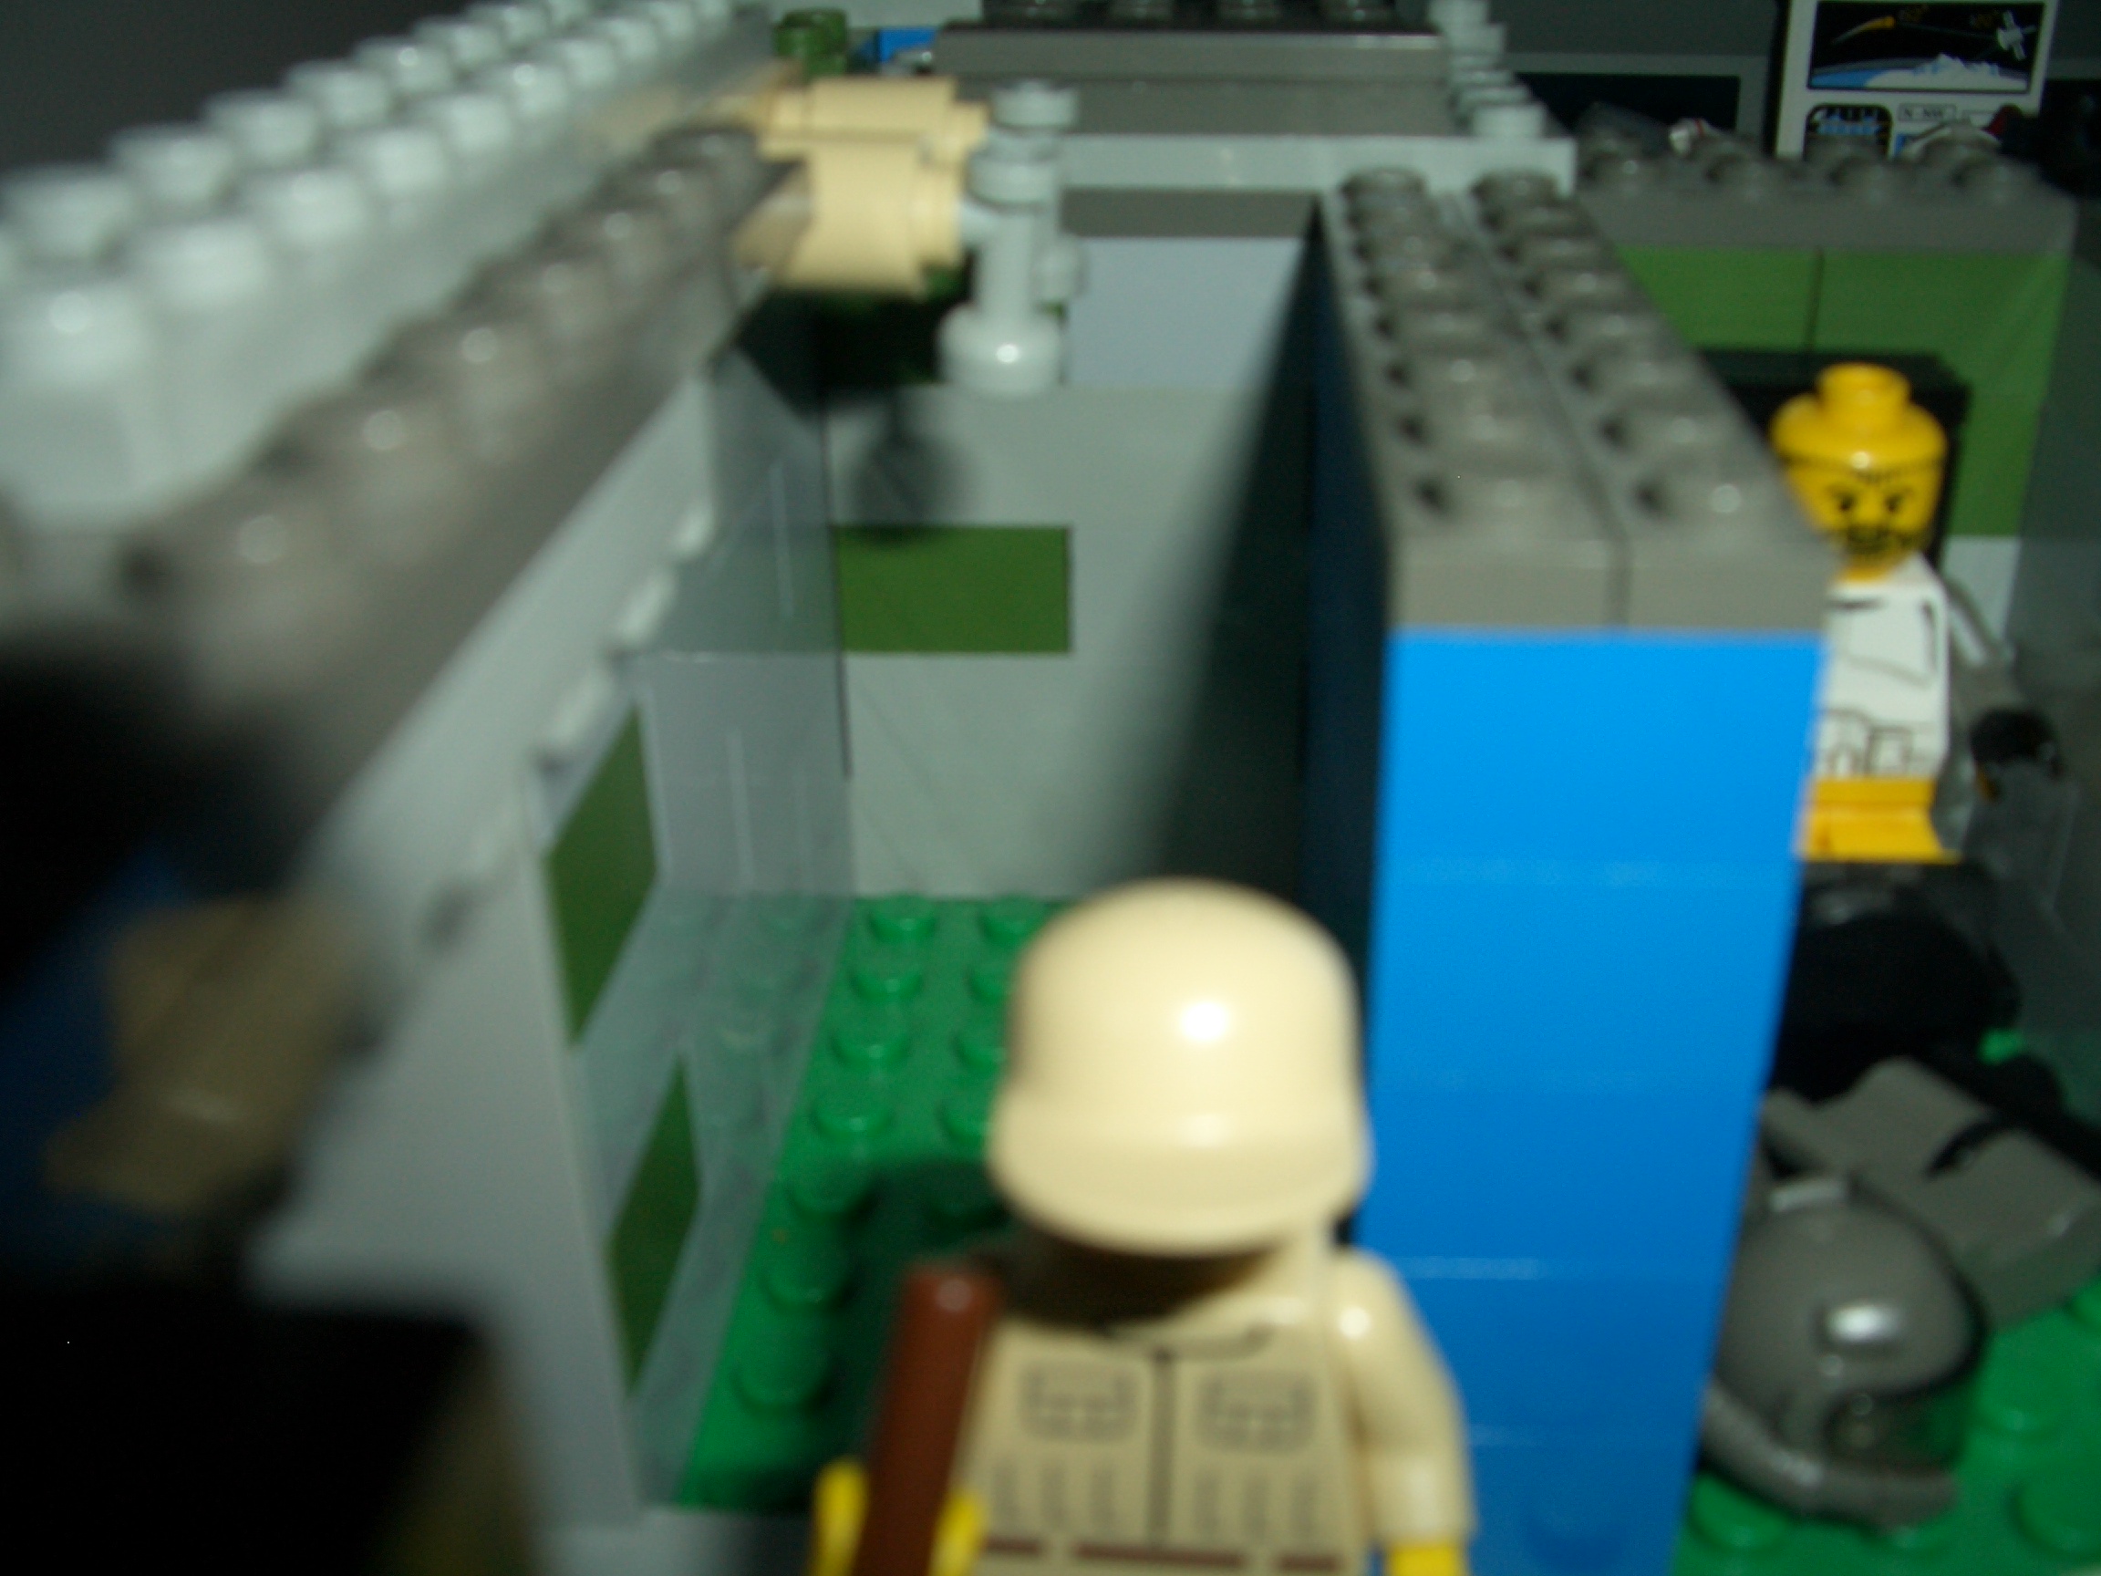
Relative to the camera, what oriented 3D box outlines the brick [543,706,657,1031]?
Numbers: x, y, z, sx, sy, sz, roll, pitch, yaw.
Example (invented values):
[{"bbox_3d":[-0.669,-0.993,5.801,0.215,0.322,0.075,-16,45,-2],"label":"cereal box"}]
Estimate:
[{"bbox_3d":[-0.023,0.003,0.092,0.008,0.010,0.016,1,26,4],"label":"brick"}]

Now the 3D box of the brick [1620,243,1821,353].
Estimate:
[{"bbox_3d":[0.040,-0.031,0.138,0.016,0.010,0.008,1,26,4],"label":"brick"}]

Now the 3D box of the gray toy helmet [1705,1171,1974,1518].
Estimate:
[{"bbox_3d":[0.036,0.026,0.098,0.014,0.014,0.013,20,34,36],"label":"gray toy helmet"}]

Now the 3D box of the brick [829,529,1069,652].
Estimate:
[{"bbox_3d":[-0.006,-0.015,0.150,0.016,0.010,0.008,1,26,4],"label":"brick"}]

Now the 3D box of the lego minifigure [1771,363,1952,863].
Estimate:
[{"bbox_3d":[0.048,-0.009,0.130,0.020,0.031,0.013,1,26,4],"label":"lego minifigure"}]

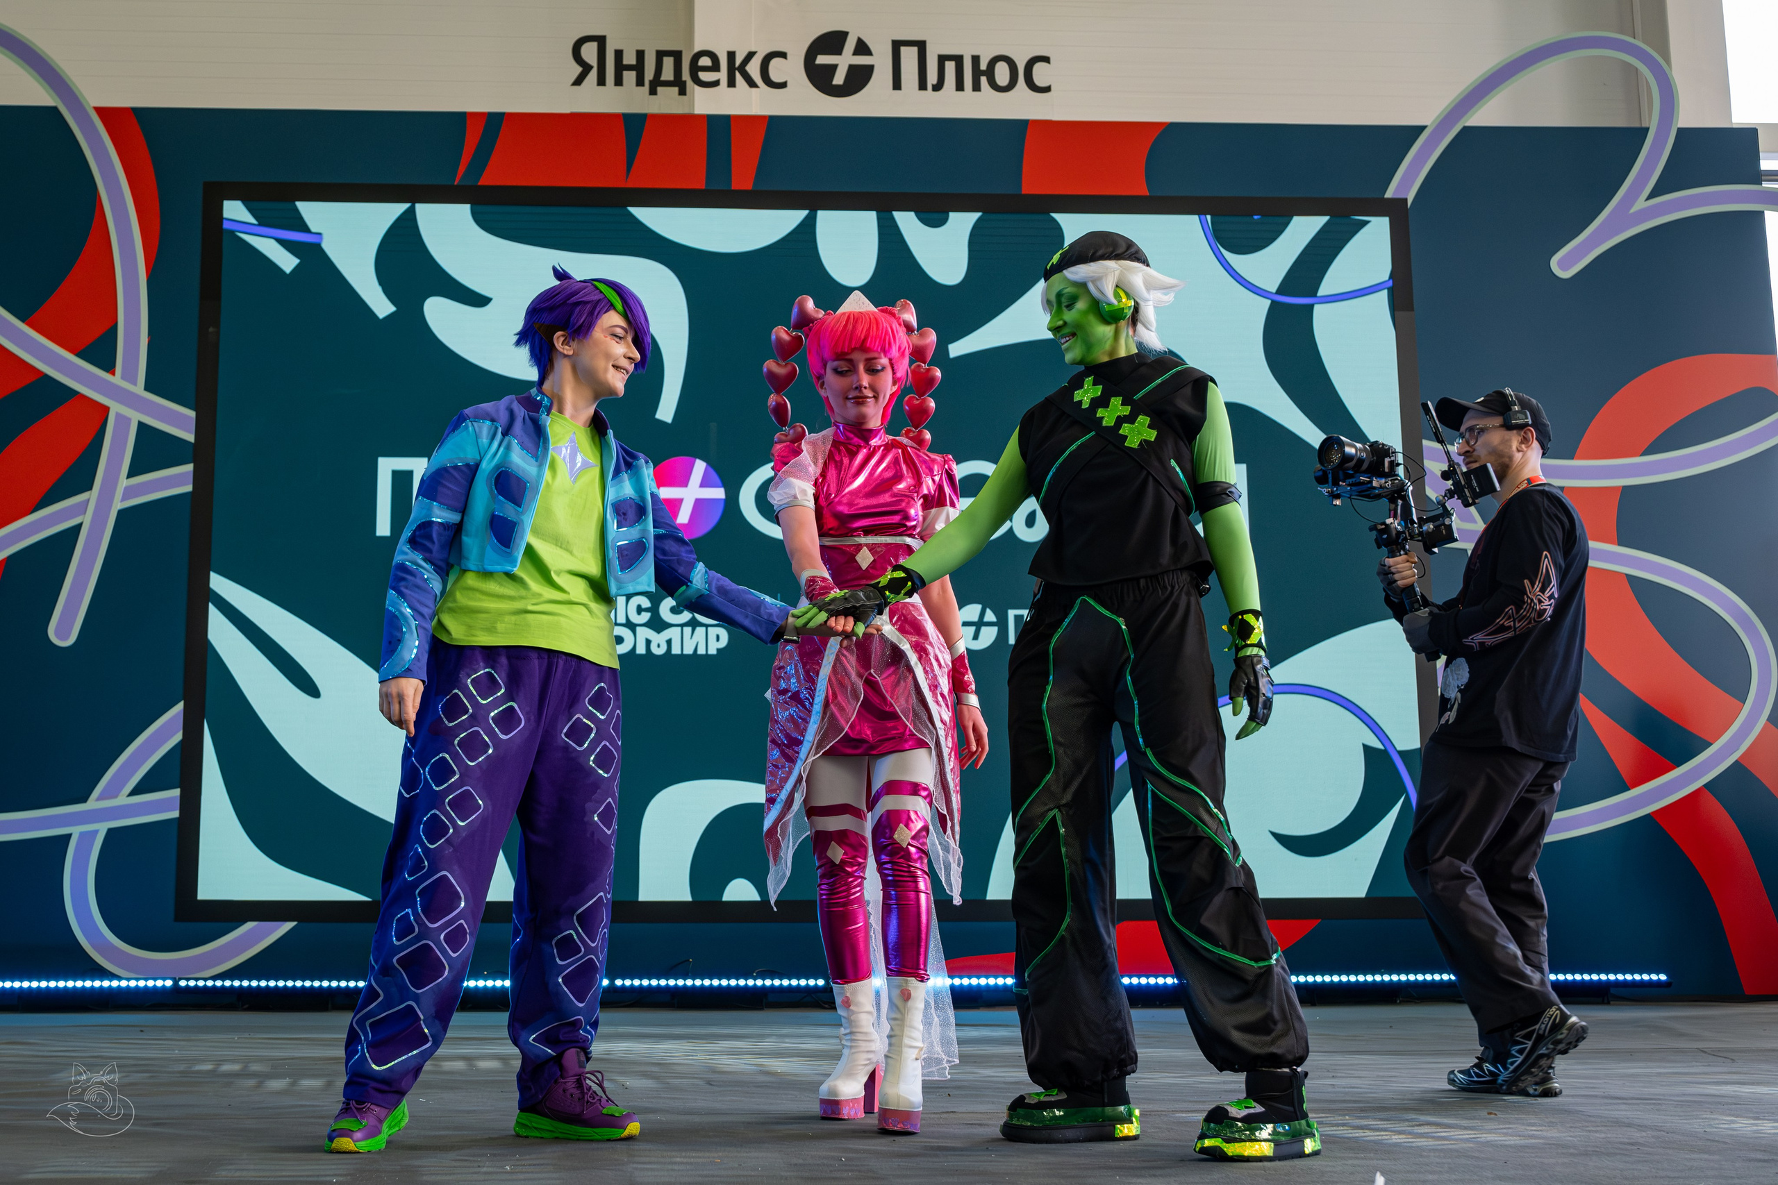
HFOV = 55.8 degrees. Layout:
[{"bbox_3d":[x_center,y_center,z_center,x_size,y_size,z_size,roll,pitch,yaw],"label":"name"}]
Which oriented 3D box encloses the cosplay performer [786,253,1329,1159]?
[{"bbox_3d":[0.332,0.159,3.368,0.860,1.860,0.620,-6,-10,38],"label":"cosplay performer"}]

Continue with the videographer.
[{"bbox_3d":[1.428,0.324,4.051,0.500,1.690,0.490,1,-8,-11],"label":"videographer"}]

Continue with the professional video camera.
[{"bbox_3d":[1.238,-0.206,4.030,0.400,0.520,0.250,4,-9,-30],"label":"professional video camera"}]

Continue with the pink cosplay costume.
[{"bbox_3d":[-0.043,0.230,3.762,0.490,1.830,0.480,-1,-8,3],"label":"pink cosplay costume"}]

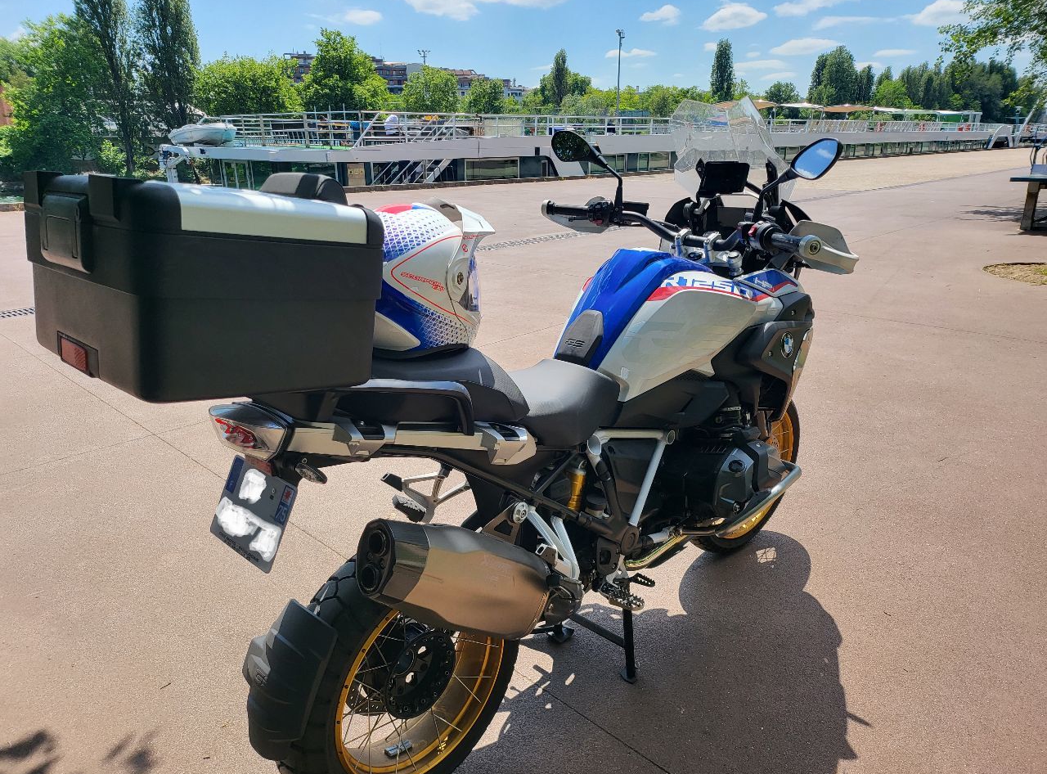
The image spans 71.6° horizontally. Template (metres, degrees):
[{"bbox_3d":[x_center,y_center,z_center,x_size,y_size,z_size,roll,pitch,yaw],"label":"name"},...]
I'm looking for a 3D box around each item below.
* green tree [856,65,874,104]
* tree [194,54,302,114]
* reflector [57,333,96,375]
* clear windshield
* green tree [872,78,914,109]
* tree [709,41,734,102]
[{"bbox_3d":[71.454,-60.156,154.036,4.172,13.683,3.963,8,21,22],"label":"green tree"},{"bbox_3d":[-24.914,-26.125,66.798,9.438,7.492,8.966,-7,20,-18],"label":"tree"},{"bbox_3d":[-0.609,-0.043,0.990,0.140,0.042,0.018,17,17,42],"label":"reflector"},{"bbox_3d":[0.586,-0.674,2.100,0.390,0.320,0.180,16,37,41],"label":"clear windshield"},{"bbox_3d":[55.286,-41.566,110.117,6.204,9.731,5.894,8,21,24],"label":"green tree"},{"bbox_3d":[33.950,-50.838,126.146,4.264,17.512,4.051,4,19,14],"label":"tree"}]

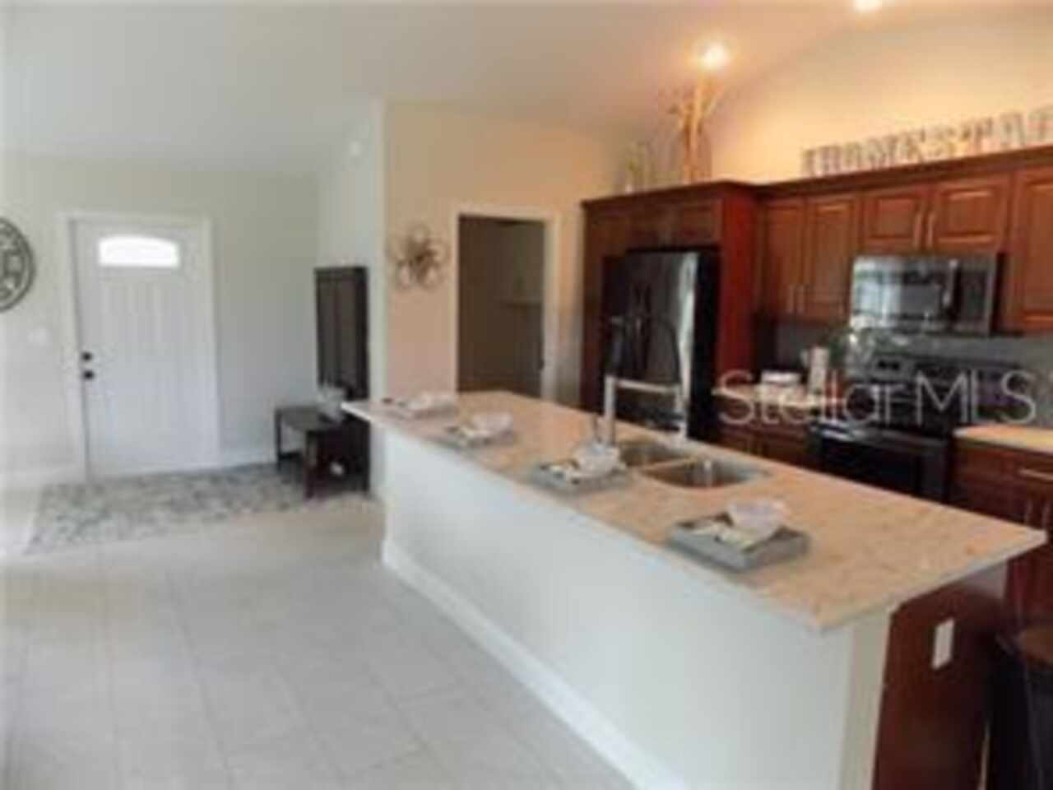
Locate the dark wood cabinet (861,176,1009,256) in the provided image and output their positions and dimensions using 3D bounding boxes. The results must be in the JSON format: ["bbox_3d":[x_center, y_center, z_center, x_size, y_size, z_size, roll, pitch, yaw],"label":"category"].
[{"bbox_3d":[2.290,-0.953,3.840,0.335,0.380,0.765,-5,10,-32],"label":"dark wood cabinet"}]

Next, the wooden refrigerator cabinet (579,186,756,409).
[{"bbox_3d":[1.134,-0.351,5.392,0.720,2.265,1.460,-4,10,-33],"label":"wooden refrigerator cabinet"}]

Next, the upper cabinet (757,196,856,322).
[{"bbox_3d":[1.888,-0.866,4.480,0.335,0.760,0.690,-5,10,-32],"label":"upper cabinet"}]

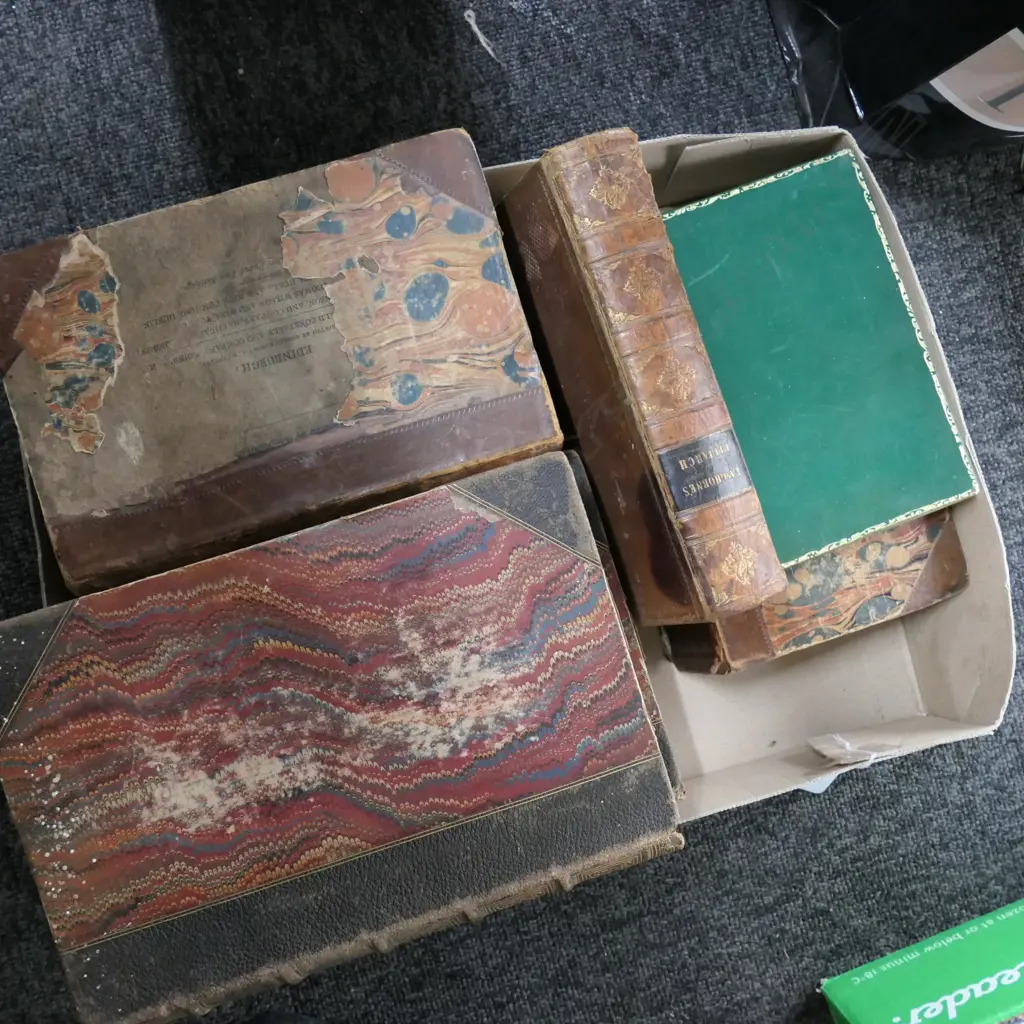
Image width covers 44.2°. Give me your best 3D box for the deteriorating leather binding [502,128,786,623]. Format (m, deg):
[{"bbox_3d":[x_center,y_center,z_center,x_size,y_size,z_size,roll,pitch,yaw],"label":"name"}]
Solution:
[{"bbox_3d":[0.061,-0.058,0.607,0.042,0.098,0.222,-19,88,-13],"label":"deteriorating leather binding"}]

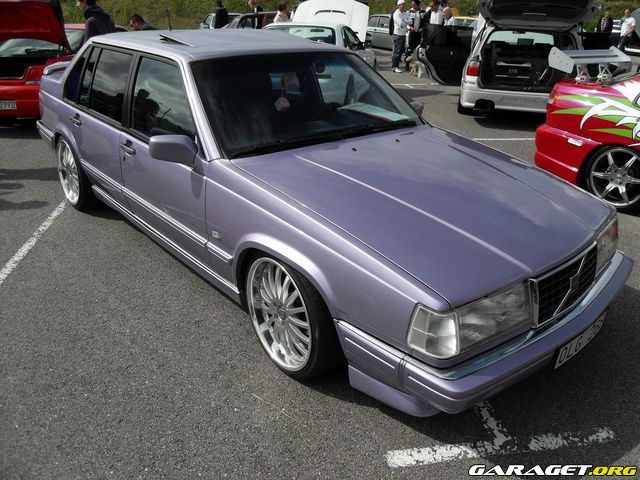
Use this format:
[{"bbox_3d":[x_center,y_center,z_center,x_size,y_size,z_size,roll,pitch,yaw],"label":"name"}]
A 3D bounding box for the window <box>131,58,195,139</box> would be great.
[{"bbox_3d":[-0.899,-0.791,3.001,0.050,0.450,0.930,8,14,-47],"label":"window"}]

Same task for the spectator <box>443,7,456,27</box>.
[{"bbox_3d":[3.133,-4.966,12.971,0.360,1.600,0.480,-10,28,-24],"label":"spectator"}]

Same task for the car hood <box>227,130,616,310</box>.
[{"bbox_3d":[0.602,-0.272,2.591,1.500,0.160,1.420,-19,42,-38],"label":"car hood"}]

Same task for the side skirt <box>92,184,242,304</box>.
[{"bbox_3d":[-1.067,-0.050,3.374,0.100,0.140,2.080,-19,33,-38],"label":"side skirt"}]

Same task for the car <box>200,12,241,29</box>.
[{"bbox_3d":[-3.061,-6.775,17.225,1.700,1.410,4.250,-8,26,-20],"label":"car"}]

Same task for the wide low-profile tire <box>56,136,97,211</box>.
[{"bbox_3d":[-1.976,-0.603,4.348,0.250,0.655,0.655,-19,33,-38],"label":"wide low-profile tire"}]

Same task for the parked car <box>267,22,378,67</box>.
[{"bbox_3d":[-0.027,-3.317,9.547,1.740,1.290,4.200,7,26,11],"label":"parked car"}]

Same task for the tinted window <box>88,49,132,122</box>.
[{"bbox_3d":[-1.443,-1.059,3.552,0.050,0.460,0.620,8,14,-47],"label":"tinted window"}]

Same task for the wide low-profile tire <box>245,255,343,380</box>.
[{"bbox_3d":[-0.111,0.325,2.522,0.250,0.655,0.655,-16,31,-34],"label":"wide low-profile tire"}]

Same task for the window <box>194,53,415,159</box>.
[{"bbox_3d":[-0.017,-0.877,3.089,1.480,0.120,0.700,-19,67,-38],"label":"window"}]

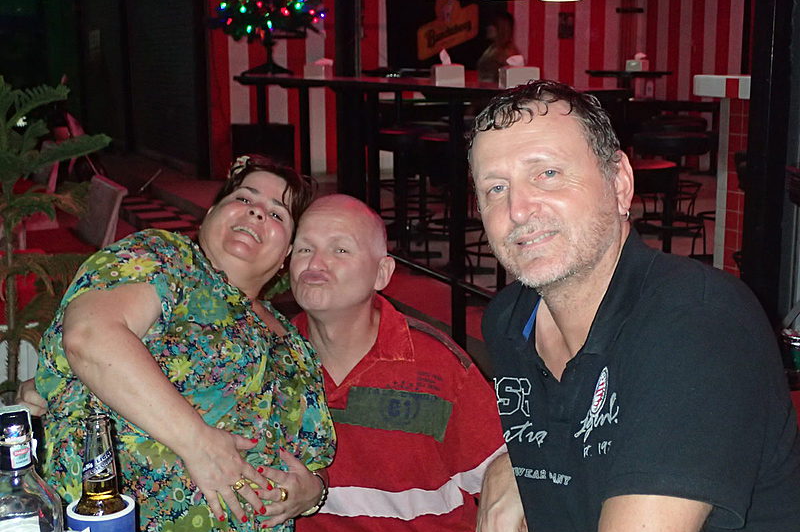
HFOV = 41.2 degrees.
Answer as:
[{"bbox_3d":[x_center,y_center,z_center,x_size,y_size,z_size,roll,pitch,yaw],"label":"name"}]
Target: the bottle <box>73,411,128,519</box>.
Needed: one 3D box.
[{"bbox_3d":[-0.329,0.277,1.193,0.061,0.230,0.061,-1,11,0],"label":"bottle"}]

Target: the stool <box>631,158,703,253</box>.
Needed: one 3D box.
[{"bbox_3d":[1.021,-0.088,4.589,0.420,0.780,0.420,-1,11,0],"label":"stool"}]

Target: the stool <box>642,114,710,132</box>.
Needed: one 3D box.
[{"bbox_3d":[1.678,-0.494,6.557,0.420,0.780,0.420,-1,11,0],"label":"stool"}]

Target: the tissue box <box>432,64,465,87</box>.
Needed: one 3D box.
[{"bbox_3d":[0.197,-0.774,4.330,0.117,0.085,0.115,-2,11,-5],"label":"tissue box"}]

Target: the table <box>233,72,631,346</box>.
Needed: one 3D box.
[{"bbox_3d":[-0.111,-0.438,5.638,0.450,1.083,3.848,-6,12,-23],"label":"table"}]

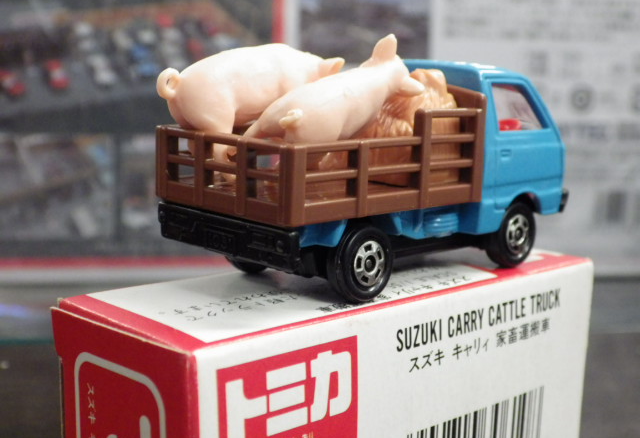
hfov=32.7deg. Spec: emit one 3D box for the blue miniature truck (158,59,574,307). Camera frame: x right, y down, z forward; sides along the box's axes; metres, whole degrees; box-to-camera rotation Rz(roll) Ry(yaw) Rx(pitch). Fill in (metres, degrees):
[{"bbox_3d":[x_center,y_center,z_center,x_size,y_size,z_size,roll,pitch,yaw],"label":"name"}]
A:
[{"bbox_3d":[0.008,-0.007,0.155,0.059,0.030,0.026,-8,14,-44],"label":"blue miniature truck"}]

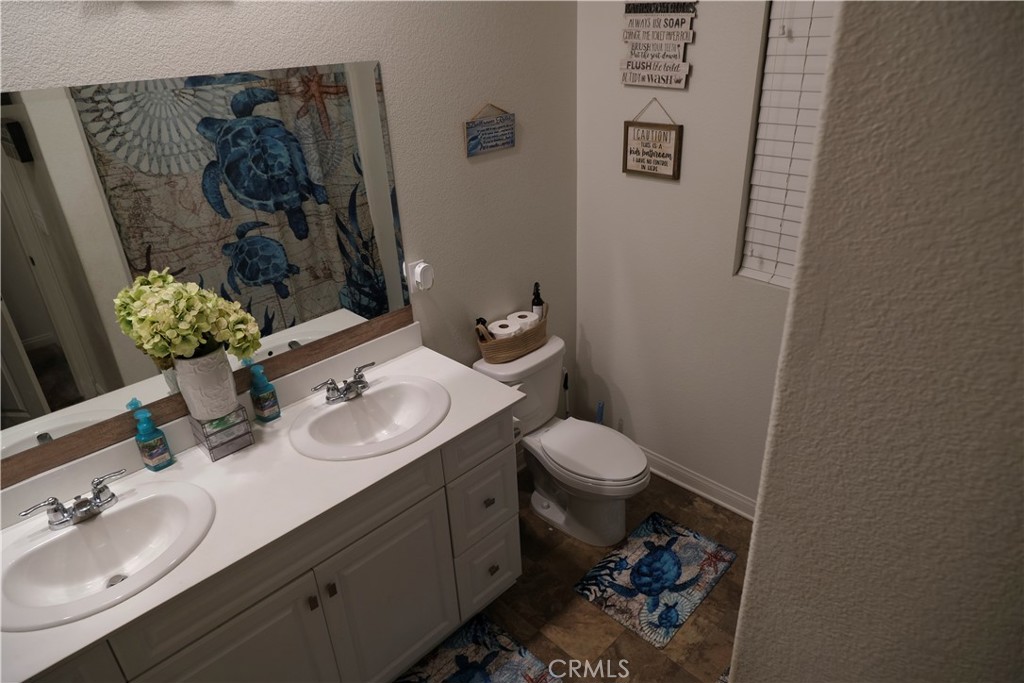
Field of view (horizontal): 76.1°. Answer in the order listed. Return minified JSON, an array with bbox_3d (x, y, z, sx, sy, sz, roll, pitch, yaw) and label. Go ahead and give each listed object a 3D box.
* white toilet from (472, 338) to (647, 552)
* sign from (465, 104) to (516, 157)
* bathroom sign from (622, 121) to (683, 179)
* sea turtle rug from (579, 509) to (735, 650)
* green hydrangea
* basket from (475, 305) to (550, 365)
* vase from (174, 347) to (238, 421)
[{"bbox_3d":[0.255,0.451,2.792,0.440,0.730,0.735,-26,34,-38],"label":"white toilet"},{"bbox_3d":[-0.083,-0.799,2.458,0.252,0.170,0.016,-26,34,-38],"label":"sign"},{"bbox_3d":[0.548,-0.751,2.571,0.030,0.204,0.253,-26,34,-38],"label":"bathroom sign"},{"bbox_3d":[0.584,0.922,2.618,0.400,0.010,0.582,20,35,39],"label":"sea turtle rug"},{"bbox_3d":[-0.872,-0.061,1.777,0.350,0.240,0.240,-26,34,-38],"label":"green hydrangea"},{"bbox_3d":[0.005,-0.024,2.784,0.345,0.165,0.155,-26,34,-38],"label":"basket"},{"bbox_3d":[-0.879,0.108,1.884,0.142,0.200,0.142,-26,34,-38],"label":"vase"}]

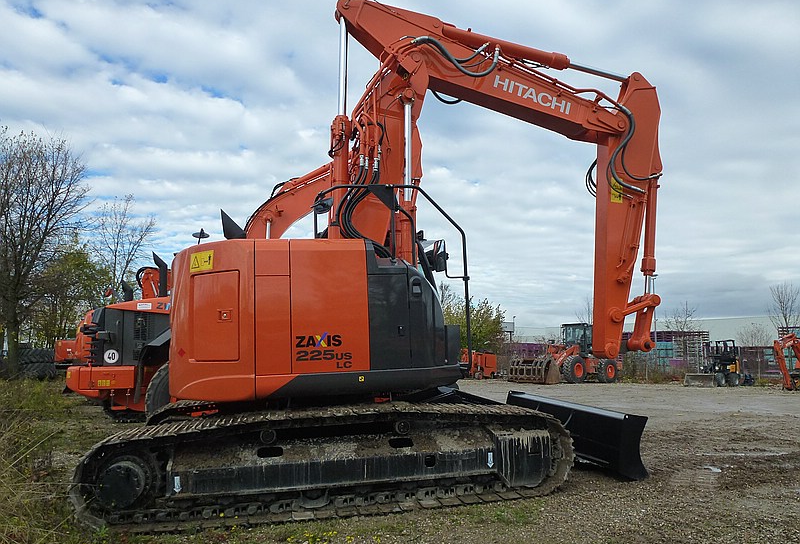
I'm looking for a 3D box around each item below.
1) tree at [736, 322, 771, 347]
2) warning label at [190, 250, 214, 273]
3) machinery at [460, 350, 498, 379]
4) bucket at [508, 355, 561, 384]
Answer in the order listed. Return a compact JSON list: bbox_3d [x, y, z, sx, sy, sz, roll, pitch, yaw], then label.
[{"bbox_3d":[29.315,6.261,46.000,2.400,4.100,2.400,-5,-9,33],"label":"tree"},{"bbox_3d":[-1.879,-0.100,5.269,0.320,0.175,0.010,-7,-13,34],"label":"warning label"},{"bbox_3d":[4.586,5.354,32.000,2.000,1.650,1.200,6,-10,-41],"label":"machinery"},{"bbox_3d":[6.828,4.967,28.200,1.120,1.400,2.450,5,-9,-37],"label":"bucket"}]

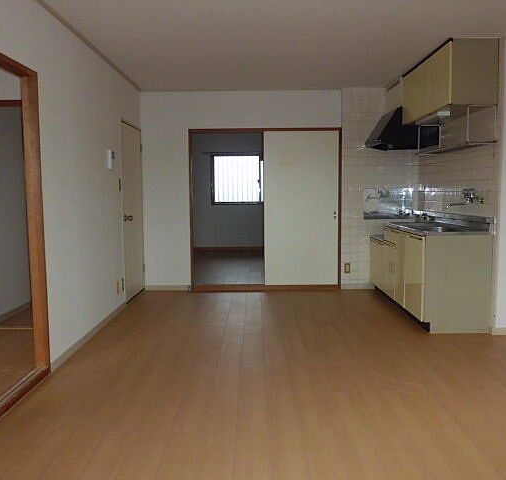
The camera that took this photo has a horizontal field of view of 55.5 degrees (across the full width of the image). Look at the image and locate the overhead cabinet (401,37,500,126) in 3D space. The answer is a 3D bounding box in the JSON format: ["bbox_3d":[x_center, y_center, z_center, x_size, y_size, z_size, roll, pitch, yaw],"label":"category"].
[{"bbox_3d":[1.659,-1.316,4.157,0.355,0.495,1.160,0,5,0],"label":"overhead cabinet"}]

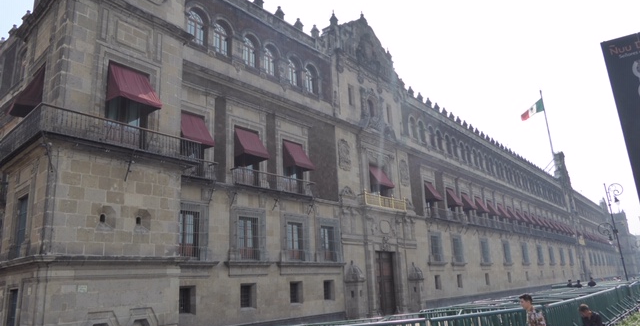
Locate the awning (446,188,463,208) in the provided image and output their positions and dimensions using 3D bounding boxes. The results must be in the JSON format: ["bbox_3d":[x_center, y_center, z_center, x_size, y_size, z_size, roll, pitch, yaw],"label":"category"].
[{"bbox_3d":[14.372,3.769,49.020,0.900,1.850,1.750,-15,-19,36],"label":"awning"}]

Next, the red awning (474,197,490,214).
[{"bbox_3d":[19.141,4.990,54.527,1.050,1.880,1.650,-14,-19,37],"label":"red awning"}]

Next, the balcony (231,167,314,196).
[{"bbox_3d":[-2.483,1.325,26.900,0.640,1.000,6.330,-16,-19,36],"label":"balcony"}]

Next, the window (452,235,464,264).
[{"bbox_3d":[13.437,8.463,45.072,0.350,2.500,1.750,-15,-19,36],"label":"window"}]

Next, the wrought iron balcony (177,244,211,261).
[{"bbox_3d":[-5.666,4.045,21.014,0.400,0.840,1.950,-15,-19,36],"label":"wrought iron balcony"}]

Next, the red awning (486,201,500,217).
[{"bbox_3d":[21.277,5.506,56.500,0.820,1.800,1.830,-16,-19,36],"label":"red awning"}]

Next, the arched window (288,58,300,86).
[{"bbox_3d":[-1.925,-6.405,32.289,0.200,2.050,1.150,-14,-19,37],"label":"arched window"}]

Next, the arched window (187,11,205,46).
[{"bbox_3d":[-6.561,-7.211,24.452,0.320,2.148,1.334,-15,-19,36],"label":"arched window"}]

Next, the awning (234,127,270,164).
[{"bbox_3d":[-3.902,-1.124,26.493,1.000,1.800,1.810,-14,-19,37],"label":"awning"}]

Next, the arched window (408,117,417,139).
[{"bbox_3d":[8.875,-3.355,44.288,0.350,2.250,1.150,-16,-19,36],"label":"arched window"}]

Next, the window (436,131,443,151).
[{"bbox_3d":[12.871,-2.291,49.970,0.300,2.200,1.100,-15,-19,36],"label":"window"}]

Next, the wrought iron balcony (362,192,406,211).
[{"bbox_3d":[4.738,2.945,34.731,0.650,0.970,5.710,-15,-19,36],"label":"wrought iron balcony"}]

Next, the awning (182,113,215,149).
[{"bbox_3d":[-6.352,-1.839,23.788,0.900,1.900,1.800,-15,-19,36],"label":"awning"}]

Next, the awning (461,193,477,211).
[{"bbox_3d":[16.937,4.469,52.141,0.900,1.850,1.750,-15,-19,36],"label":"awning"}]

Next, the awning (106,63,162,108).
[{"bbox_3d":[-7.418,-3.074,18.541,1.100,1.740,1.720,-14,-19,37],"label":"awning"}]

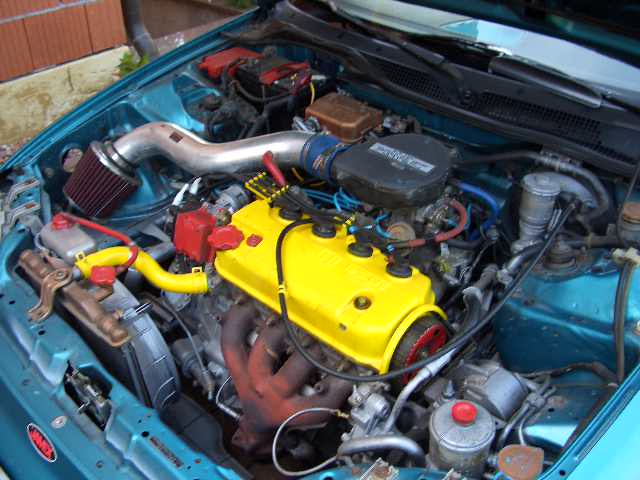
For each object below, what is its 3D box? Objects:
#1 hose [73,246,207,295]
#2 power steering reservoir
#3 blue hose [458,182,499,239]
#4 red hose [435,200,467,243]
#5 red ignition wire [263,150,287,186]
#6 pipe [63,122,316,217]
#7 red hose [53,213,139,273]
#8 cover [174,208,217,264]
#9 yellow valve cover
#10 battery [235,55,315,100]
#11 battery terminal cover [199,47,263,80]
[{"bbox_3d":[-0.330,0.056,1.195,0.250,0.075,0.070,1,32,-2],"label":"hose"},{"bbox_3d":[0.179,0.271,0.847,0.082,0.118,0.082,2,32,-1],"label":"power steering reservoir"},{"bbox_3d":[0.340,-0.062,1.370,0.090,0.085,0.065,27,39,34],"label":"blue hose"},{"bbox_3d":[0.245,-0.035,1.232,0.062,0.055,0.090,27,40,35],"label":"red hose"},{"bbox_3d":[-0.090,-0.144,1.310,0.018,0.018,0.080,-18,72,-38],"label":"red ignition wire"},{"bbox_3d":[-0.284,-0.150,1.420,0.540,0.150,0.190,1,32,-4],"label":"pipe"},{"bbox_3d":[-0.421,0.003,1.215,0.200,0.060,0.065,27,39,34],"label":"red hose"},{"bbox_3d":[-0.236,-0.007,1.215,0.078,0.078,0.055,27,39,34],"label":"cover"},{"bbox_3d":[0.015,0.063,1.127,0.415,0.095,0.180,27,39,34],"label":"yellow valve cover"},{"bbox_3d":[-0.139,-0.414,1.925,0.225,0.195,0.150,27,39,34],"label":"battery"},{"bbox_3d":[-0.268,-0.529,1.940,0.120,0.060,0.170,27,39,34],"label":"battery terminal cover"}]

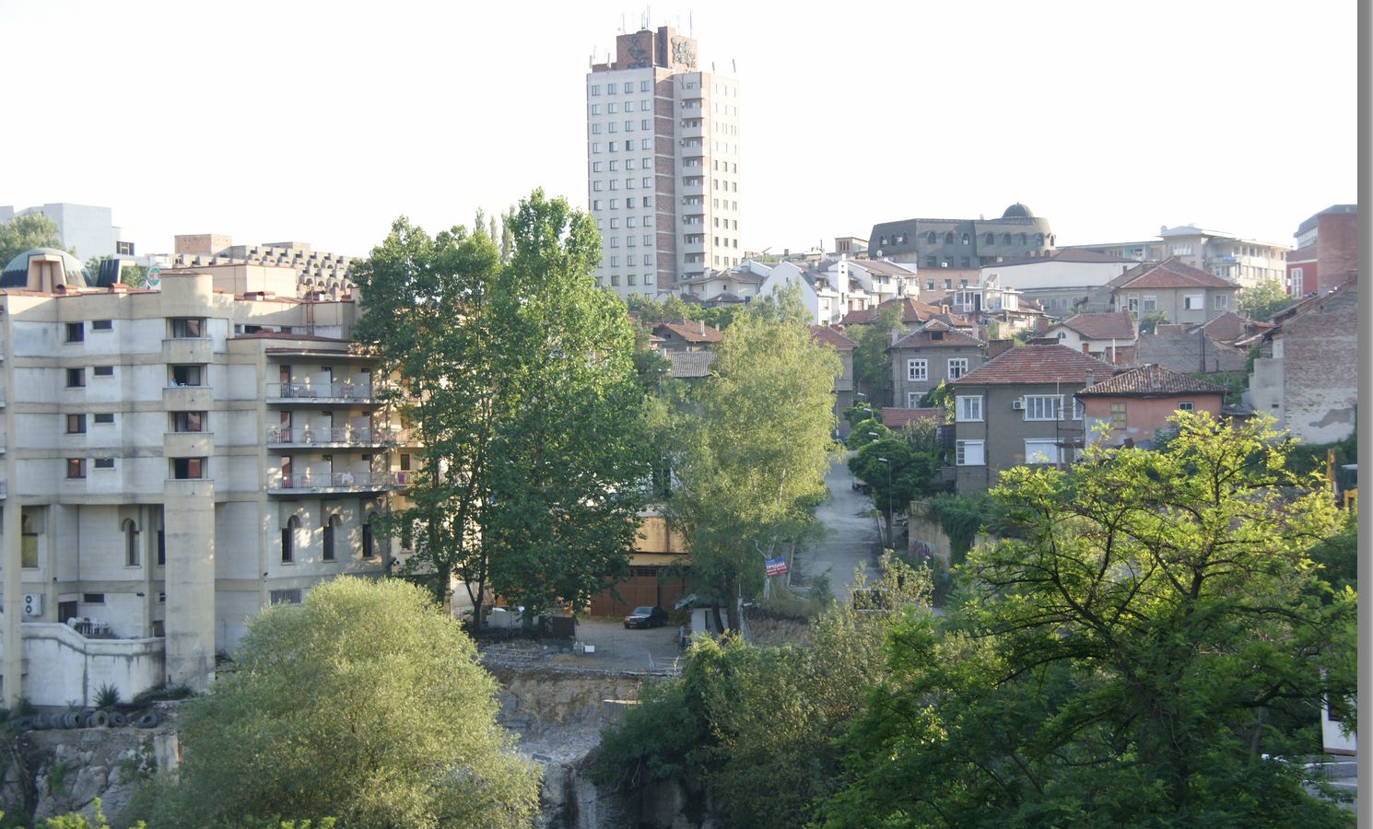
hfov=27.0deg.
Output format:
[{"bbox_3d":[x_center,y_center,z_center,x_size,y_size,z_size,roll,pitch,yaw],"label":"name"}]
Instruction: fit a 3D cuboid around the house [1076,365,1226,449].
[{"bbox_3d":[30.213,-0.225,186.000,9.400,6.100,8.200,-1,-1,6],"label":"house"}]

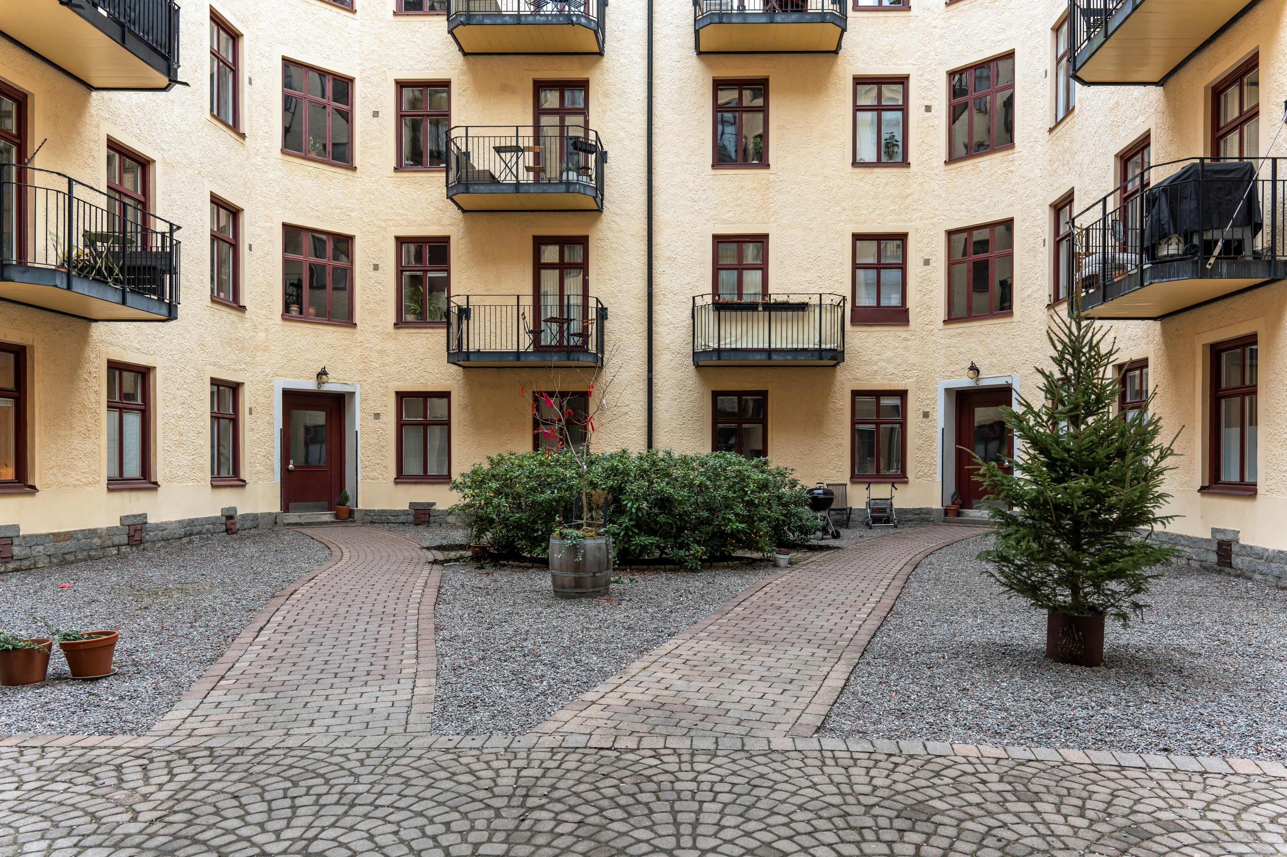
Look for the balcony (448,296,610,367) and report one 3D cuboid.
[{"bbox_3d":[-2.350,-1.940,17.400,3.050,1.330,1.250,0,-1,2],"label":"balcony"}]

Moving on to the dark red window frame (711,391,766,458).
[{"bbox_3d":[2.037,0.159,18.052,1.154,1.904,0.170,0,-1,1],"label":"dark red window frame"}]

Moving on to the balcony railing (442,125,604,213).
[{"bbox_3d":[-2.200,-4.880,16.230,2.770,1.230,1.200,0,-1,3],"label":"balcony railing"}]

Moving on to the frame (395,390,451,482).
[{"bbox_3d":[-4.649,0.181,18.144,1.149,1.914,0.170,0,-1,1],"label":"frame"}]

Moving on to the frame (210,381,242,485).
[{"bbox_3d":[-7.650,0.100,15.620,0.170,1.880,1.100,0,-1,5],"label":"frame"}]

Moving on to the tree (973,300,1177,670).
[{"bbox_3d":[3.120,0.320,6.200,1.500,2.740,1.500,0,-1,0],"label":"tree"}]

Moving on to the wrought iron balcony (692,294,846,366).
[{"bbox_3d":[2.360,-1.830,16.150,2.770,1.230,1.200,0,-1,3],"label":"wrought iron balcony"}]

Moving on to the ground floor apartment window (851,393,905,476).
[{"bbox_3d":[4.620,0.130,16.830,1.060,1.710,0.130,0,-1,3],"label":"ground floor apartment window"}]

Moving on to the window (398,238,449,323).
[{"bbox_3d":[-4.360,-2.930,16.970,1.050,1.710,0.130,0,-1,3],"label":"window"}]

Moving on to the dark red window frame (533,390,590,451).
[{"bbox_3d":[-1.741,0.170,18.104,1.168,1.910,0.170,0,-1,1],"label":"dark red window frame"}]

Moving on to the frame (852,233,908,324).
[{"bbox_3d":[4.974,-3.146,18.011,1.140,1.879,0.170,0,-1,1],"label":"frame"}]

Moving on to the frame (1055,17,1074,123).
[{"bbox_3d":[7.140,-6.020,14.350,0.130,1.750,1.040,0,-1,4],"label":"frame"}]

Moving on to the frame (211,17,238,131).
[{"bbox_3d":[-7.210,-6.060,14.620,0.130,1.750,1.040,0,-1,4],"label":"frame"}]

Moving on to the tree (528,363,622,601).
[{"bbox_3d":[-0.750,0.510,9.350,1.030,2.550,1.000,0,-1,0],"label":"tree"}]

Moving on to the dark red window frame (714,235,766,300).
[{"bbox_3d":[2.043,-2.973,18.052,1.143,2.201,0.170,0,-1,1],"label":"dark red window frame"}]

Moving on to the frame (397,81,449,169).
[{"bbox_3d":[-4.370,-6.000,16.970,1.060,1.750,0.130,0,-1,3],"label":"frame"}]

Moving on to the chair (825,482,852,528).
[{"bbox_3d":[3.946,1.572,17.300,0.480,0.910,0.520,0,-1,0],"label":"chair"}]

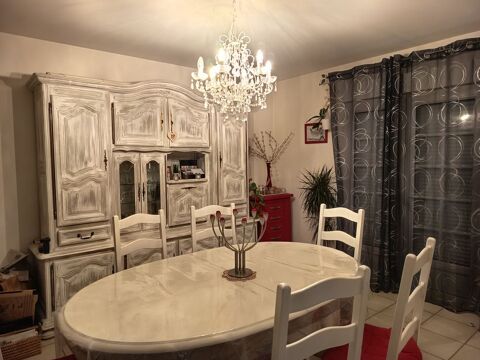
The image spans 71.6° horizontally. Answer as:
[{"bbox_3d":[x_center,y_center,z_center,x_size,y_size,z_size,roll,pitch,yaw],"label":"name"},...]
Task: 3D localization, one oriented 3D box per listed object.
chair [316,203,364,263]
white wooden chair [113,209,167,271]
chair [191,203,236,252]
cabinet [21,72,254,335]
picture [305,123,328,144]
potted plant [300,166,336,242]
[{"bbox_3d":[0.684,0.737,2.744,0.490,1.000,0.450,-3,5,-36],"label":"chair"},{"bbox_3d":[-0.642,0.765,2.527,0.450,1.000,0.490,-4,5,-43],"label":"white wooden chair"},{"bbox_3d":[-0.143,0.736,2.882,0.450,1.000,0.490,-2,4,-26],"label":"chair"},{"bbox_3d":[-0.814,0.128,3.507,2.351,2.145,0.456,-4,5,-39],"label":"cabinet"},{"bbox_3d":[0.954,-0.597,4.230,0.025,0.257,0.362,-4,5,-39],"label":"picture"},{"bbox_3d":[0.942,0.492,3.970,0.440,1.320,0.440,-4,5,-39],"label":"potted plant"}]

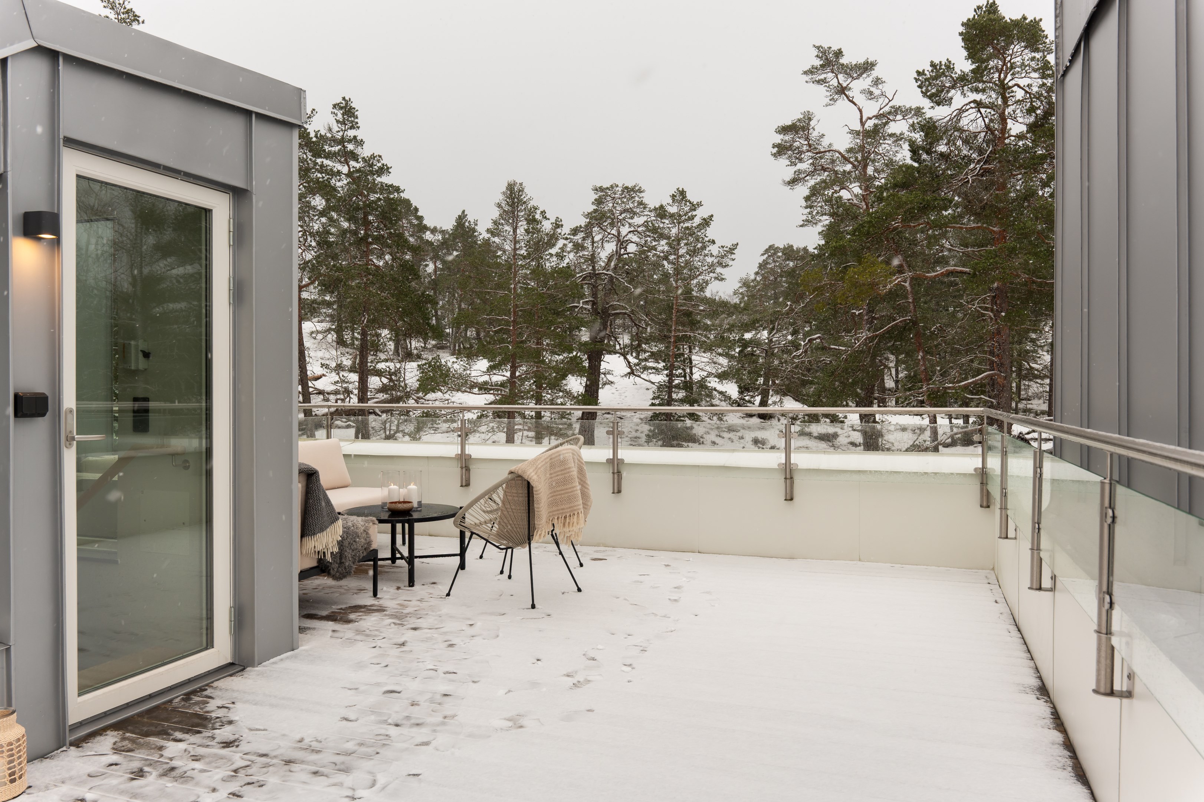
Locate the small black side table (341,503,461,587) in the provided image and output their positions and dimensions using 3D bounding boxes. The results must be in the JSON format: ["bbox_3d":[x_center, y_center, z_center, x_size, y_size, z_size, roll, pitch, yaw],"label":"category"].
[{"bbox_3d":[-1.313,0.931,5.722,0.800,0.425,0.800,0,0,0],"label":"small black side table"}]

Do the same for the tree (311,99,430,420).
[{"bbox_3d":[-6.391,-3.545,24.000,3.400,9.610,3.400,0,0,0],"label":"tree"}]

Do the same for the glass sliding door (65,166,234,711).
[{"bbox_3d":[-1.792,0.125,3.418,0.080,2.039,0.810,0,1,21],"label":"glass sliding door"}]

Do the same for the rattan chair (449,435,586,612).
[{"bbox_3d":[-0.465,0.678,5.180,0.840,0.940,0.740,0,1,34],"label":"rattan chair"}]

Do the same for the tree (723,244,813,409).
[{"bbox_3d":[6.441,-2.741,34.000,3.600,6.770,3.600,0,0,0],"label":"tree"}]

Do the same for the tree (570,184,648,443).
[{"bbox_3d":[0.225,-2.504,26.000,2.700,7.960,2.700,0,0,0],"label":"tree"}]

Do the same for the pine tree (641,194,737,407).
[{"bbox_3d":[3.054,-3.254,31.000,3.400,8.690,3.400,0,0,0],"label":"pine tree"}]

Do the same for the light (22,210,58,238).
[{"bbox_3d":[-1.834,-0.576,2.860,0.085,0.083,0.080,0,1,21],"label":"light"}]

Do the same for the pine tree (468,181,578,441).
[{"bbox_3d":[-2.273,-2.448,25.000,3.100,7.740,3.100,0,0,0],"label":"pine tree"}]

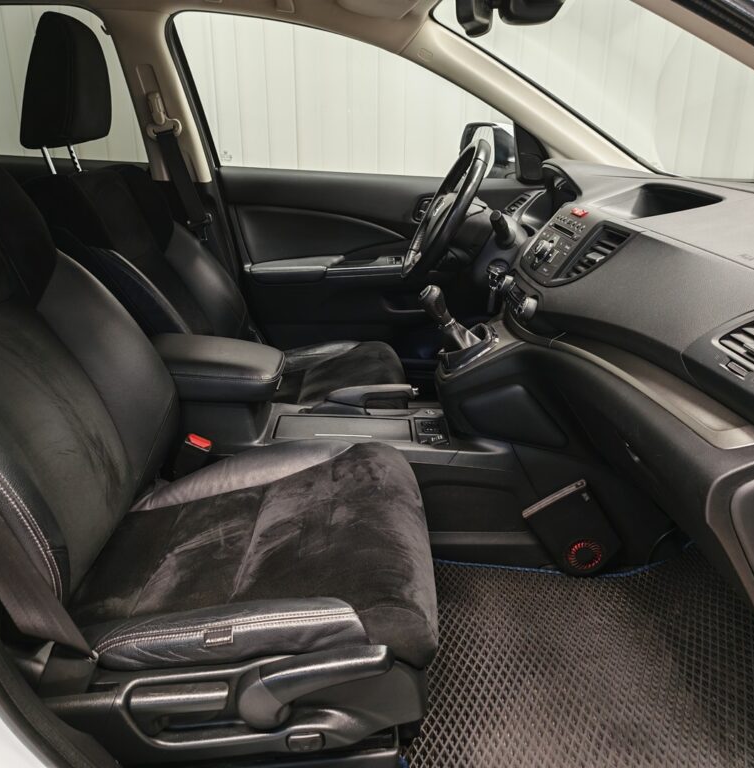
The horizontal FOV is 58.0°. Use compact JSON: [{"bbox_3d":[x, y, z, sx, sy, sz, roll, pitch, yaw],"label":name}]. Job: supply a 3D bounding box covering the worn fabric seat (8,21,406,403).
[{"bbox_3d":[-0.350,-0.290,1.607,0.870,1.050,0.530,0,19,-1],"label":"worn fabric seat"}]

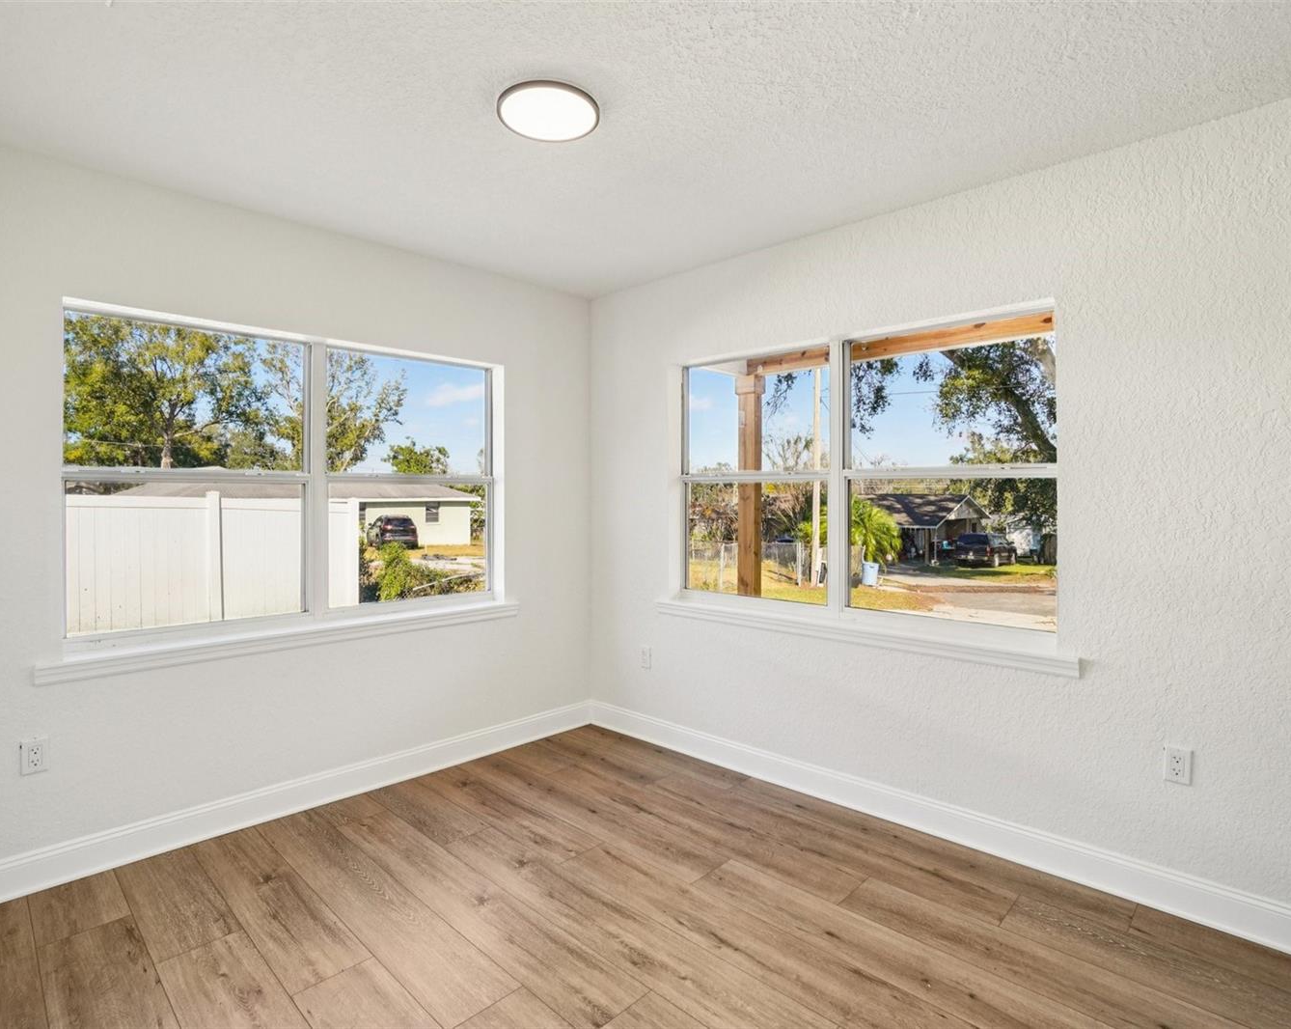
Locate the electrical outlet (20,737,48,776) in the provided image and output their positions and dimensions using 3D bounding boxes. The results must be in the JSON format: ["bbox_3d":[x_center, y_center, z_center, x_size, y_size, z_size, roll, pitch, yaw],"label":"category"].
[{"bbox_3d":[-2.077,0.823,2.186,0.070,0.114,0.009,-2,2,-43],"label":"electrical outlet"}]

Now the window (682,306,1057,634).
[{"bbox_3d":[0.850,-0.156,2.913,1.724,1.214,0.092,1,2,41],"label":"window"}]

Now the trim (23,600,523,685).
[{"bbox_3d":[-1.408,0.518,2.842,1.872,0.082,0.138,-2,2,-43],"label":"trim"}]

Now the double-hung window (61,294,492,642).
[{"bbox_3d":[-1.456,-0.148,2.893,1.723,1.219,0.092,-2,2,-43],"label":"double-hung window"}]

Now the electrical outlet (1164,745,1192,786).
[{"bbox_3d":[1.693,0.800,2.044,0.070,0.114,0.009,1,2,41],"label":"electrical outlet"}]

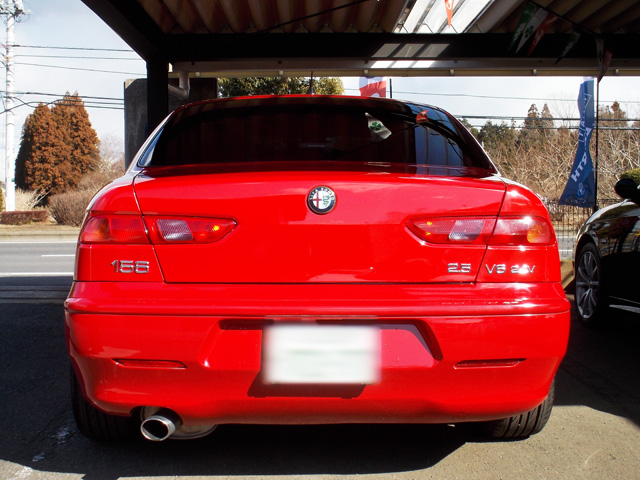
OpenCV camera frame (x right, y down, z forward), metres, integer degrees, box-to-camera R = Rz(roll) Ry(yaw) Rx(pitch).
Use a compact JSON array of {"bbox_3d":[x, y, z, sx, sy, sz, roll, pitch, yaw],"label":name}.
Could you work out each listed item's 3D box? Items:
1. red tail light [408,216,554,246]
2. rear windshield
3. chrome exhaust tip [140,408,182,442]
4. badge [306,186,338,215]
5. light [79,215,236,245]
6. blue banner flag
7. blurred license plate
[{"bbox_3d":[0.510,-0.027,2.580,0.520,0.097,0.190,0,3,-11],"label":"red tail light"},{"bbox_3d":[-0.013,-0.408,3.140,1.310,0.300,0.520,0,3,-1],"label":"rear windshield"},{"bbox_3d":[-0.482,0.565,2.500,0.095,0.072,0.115,0,3,5],"label":"chrome exhaust tip"},{"bbox_3d":[0.007,-0.115,2.420,0.081,0.081,0.015,0,-7,-1],"label":"badge"},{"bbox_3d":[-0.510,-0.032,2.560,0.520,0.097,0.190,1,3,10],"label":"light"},{"bbox_3d":[2.980,-1.200,9.600,0.460,1.620,0.160,1,3,14],"label":"blue banner flag"},{"bbox_3d":[0.007,0.323,2.355,0.330,0.165,0.025,0,3,-1],"label":"blurred license plate"}]

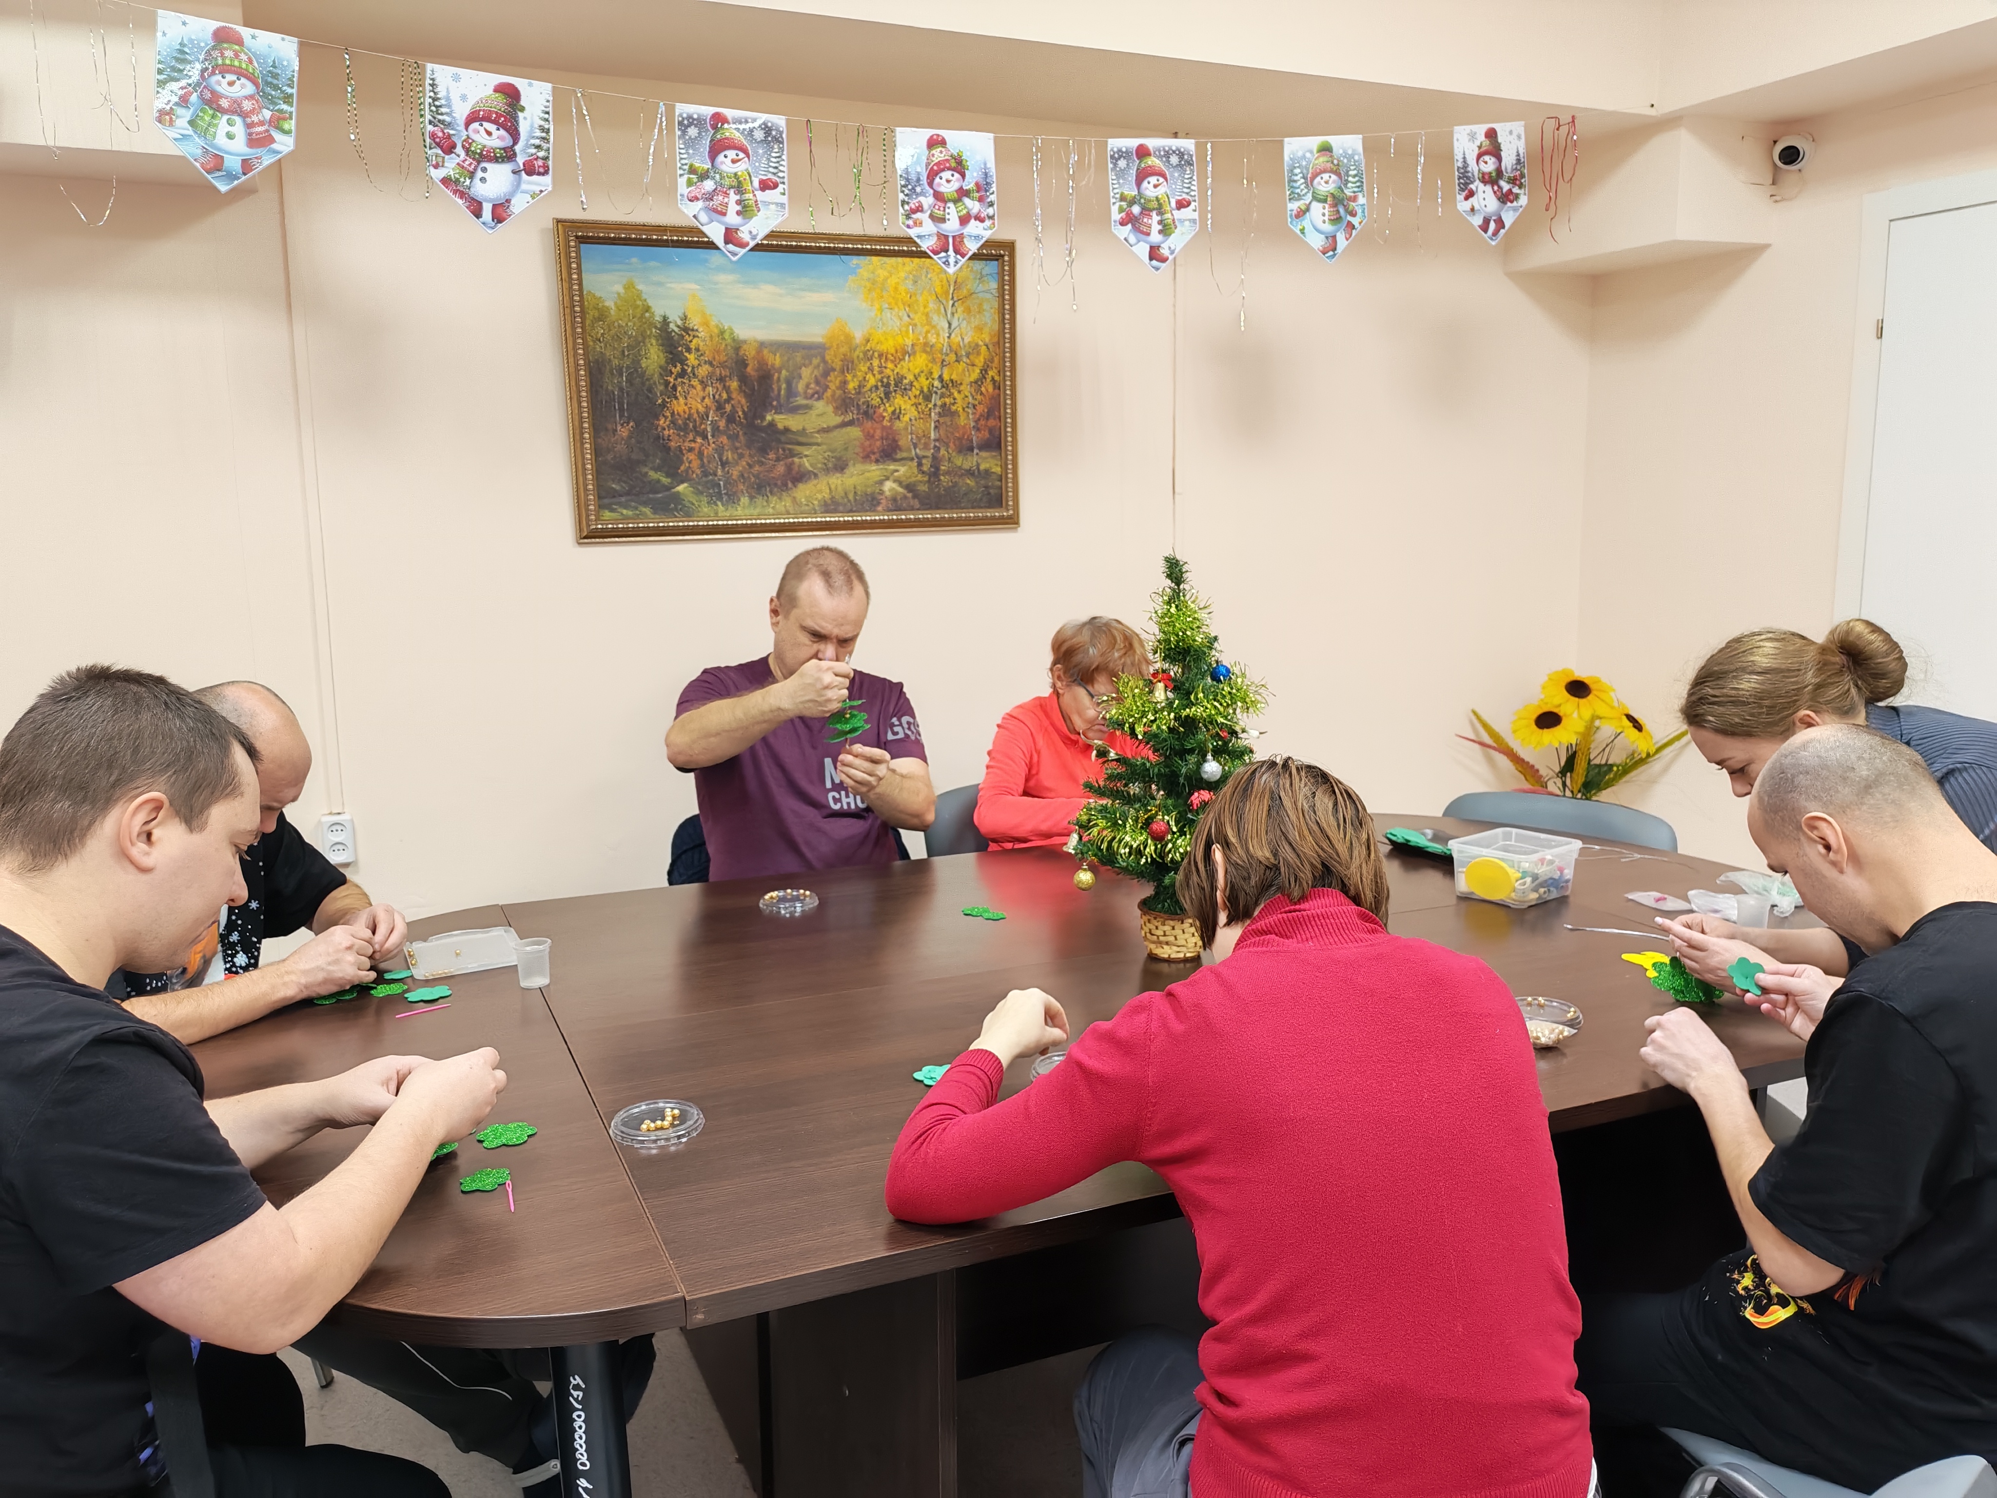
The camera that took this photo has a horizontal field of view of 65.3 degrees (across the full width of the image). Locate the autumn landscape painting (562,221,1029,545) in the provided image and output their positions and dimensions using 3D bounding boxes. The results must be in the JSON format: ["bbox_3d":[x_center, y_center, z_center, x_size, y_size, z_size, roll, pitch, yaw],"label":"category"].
[{"bbox_3d":[-0.450,-0.841,3.610,1.080,0.690,0.045,-5,13,-24],"label":"autumn landscape painting"}]

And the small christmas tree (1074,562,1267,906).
[{"bbox_3d":[0.246,-0.005,2.181,0.275,0.526,0.275,-1,9,0],"label":"small christmas tree"}]

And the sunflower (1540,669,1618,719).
[{"bbox_3d":[1.632,-0.153,4.380,0.200,0.065,0.200,1,48,15],"label":"sunflower"}]

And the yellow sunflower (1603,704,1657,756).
[{"bbox_3d":[1.762,-0.054,4.350,0.190,0.070,0.190,-11,56,-49],"label":"yellow sunflower"}]

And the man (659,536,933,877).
[{"bbox_3d":[-0.306,0.309,2.767,0.530,1.319,0.720,-6,10,-29],"label":"man"}]

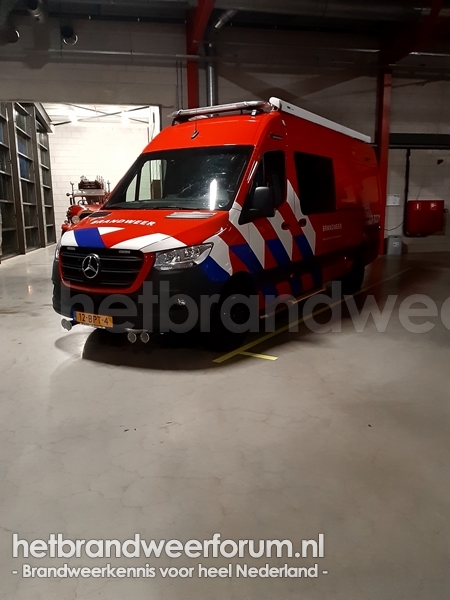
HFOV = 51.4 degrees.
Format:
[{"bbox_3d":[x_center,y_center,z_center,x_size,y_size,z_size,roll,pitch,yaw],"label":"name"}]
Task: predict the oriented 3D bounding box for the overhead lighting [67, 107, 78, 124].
[{"bbox_3d":[-6.166,-7.463,18.961,0.250,0.180,2.300,-3,11,-12],"label":"overhead lighting"}]

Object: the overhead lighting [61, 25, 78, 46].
[{"bbox_3d":[-3.800,-6.464,11.436,0.370,0.380,0.480,-3,11,-11],"label":"overhead lighting"}]

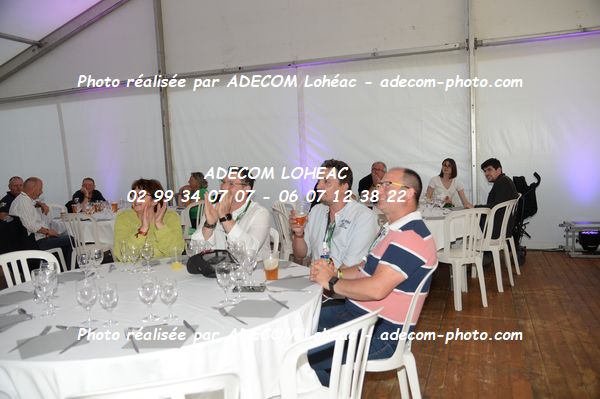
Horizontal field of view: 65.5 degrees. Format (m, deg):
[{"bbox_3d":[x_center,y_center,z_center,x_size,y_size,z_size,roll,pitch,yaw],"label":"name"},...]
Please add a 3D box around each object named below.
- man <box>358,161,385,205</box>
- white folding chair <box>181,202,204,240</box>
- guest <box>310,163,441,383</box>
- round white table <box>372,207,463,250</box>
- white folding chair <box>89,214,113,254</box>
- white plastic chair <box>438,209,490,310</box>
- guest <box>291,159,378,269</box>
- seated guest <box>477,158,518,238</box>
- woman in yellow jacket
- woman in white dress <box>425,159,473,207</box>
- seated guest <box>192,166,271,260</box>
[{"bbox_3d":[0.960,0.178,5.638,0.530,1.290,0.780,-3,5,-3],"label":"man"},{"bbox_3d":[-1.269,0.469,6.005,0.540,0.860,0.460,2,6,41],"label":"white folding chair"},{"bbox_3d":[0.324,0.492,2.270,0.700,1.290,0.510,-3,5,-7],"label":"guest"},{"bbox_3d":[1.103,0.488,5.009,1.560,0.750,1.560,-3,5,0],"label":"round white table"},{"bbox_3d":[-2.135,0.583,5.055,0.450,0.850,0.520,-1,5,16],"label":"white folding chair"},{"bbox_3d":[1.439,0.513,4.288,0.480,0.880,0.530,-4,5,-14],"label":"white plastic chair"},{"bbox_3d":[0.211,0.439,2.717,0.740,1.330,0.560,-7,6,-41],"label":"guest"},{"bbox_3d":[2.117,0.179,5.359,0.760,1.300,0.520,-1,5,21],"label":"seated guest"},{"bbox_3d":[-0.938,0.496,3.109,0.520,1.260,0.760,-3,5,-9],"label":"woman in yellow jacket"},{"bbox_3d":[1.759,0.155,5.536,0.530,1.270,0.680,-1,5,22],"label":"woman in white dress"},{"bbox_3d":[-0.409,0.453,3.077,0.550,1.300,0.740,-1,5,22],"label":"seated guest"}]

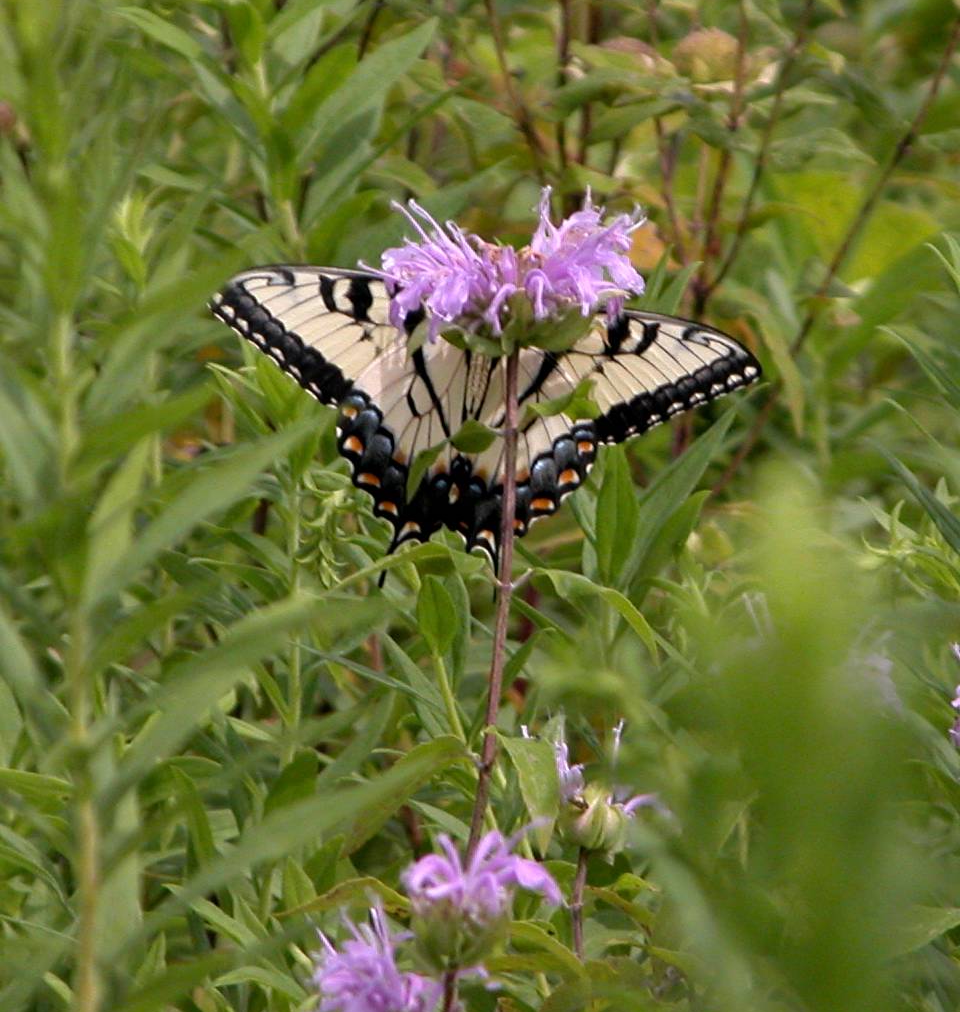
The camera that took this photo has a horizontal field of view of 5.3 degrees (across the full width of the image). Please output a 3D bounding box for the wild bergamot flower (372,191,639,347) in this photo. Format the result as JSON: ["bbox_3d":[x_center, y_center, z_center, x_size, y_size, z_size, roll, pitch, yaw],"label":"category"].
[{"bbox_3d":[0.005,-0.043,1.850,0.049,0.028,0.043,2,6,0],"label":"wild bergamot flower"}]

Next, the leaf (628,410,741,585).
[{"bbox_3d":[0.038,-0.003,1.920,0.009,0.039,0.006,35,6,20],"label":"leaf"}]

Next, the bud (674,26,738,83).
[{"bbox_3d":[0.048,-0.097,2.220,0.014,0.013,0.014,2,10,0],"label":"bud"}]

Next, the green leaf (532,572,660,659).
[{"bbox_3d":[0.024,0.022,2.150,0.032,0.009,0.011,37,15,8],"label":"green leaf"}]

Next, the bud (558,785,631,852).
[{"bbox_3d":[0.024,0.066,2.200,0.015,0.014,0.015,0,12,0],"label":"bud"}]

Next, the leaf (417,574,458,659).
[{"bbox_3d":[-0.008,0.020,1.880,0.008,0.015,0.004,0,9,0],"label":"leaf"}]

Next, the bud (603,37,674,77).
[{"bbox_3d":[0.040,-0.112,2.600,0.018,0.012,0.018,0,12,0],"label":"bud"}]

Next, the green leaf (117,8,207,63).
[{"bbox_3d":[-0.074,-0.109,2.400,0.025,0.004,0.007,27,18,-7],"label":"green leaf"}]

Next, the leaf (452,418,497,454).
[{"bbox_3d":[-0.001,-0.014,2.140,0.009,0.007,0.009,7,14,32],"label":"leaf"}]

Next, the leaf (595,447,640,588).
[{"bbox_3d":[0.025,0.002,1.900,0.008,0.026,0.004,0,9,0],"label":"leaf"}]

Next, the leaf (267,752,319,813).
[{"bbox_3d":[-0.036,0.053,1.980,0.009,0.018,0.006,39,6,16],"label":"leaf"}]

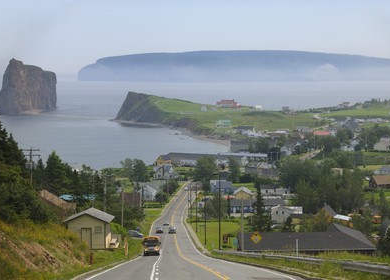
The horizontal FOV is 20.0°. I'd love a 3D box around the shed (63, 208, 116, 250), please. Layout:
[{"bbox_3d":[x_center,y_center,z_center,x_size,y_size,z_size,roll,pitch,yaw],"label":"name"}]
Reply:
[{"bbox_3d":[-11.220,9.450,118.300,4.600,3.750,4.700,0,4,4],"label":"shed"}]

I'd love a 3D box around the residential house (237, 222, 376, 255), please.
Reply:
[{"bbox_3d":[20.533,18.406,205.000,24.300,5.900,19.000,0,4,2],"label":"residential house"}]

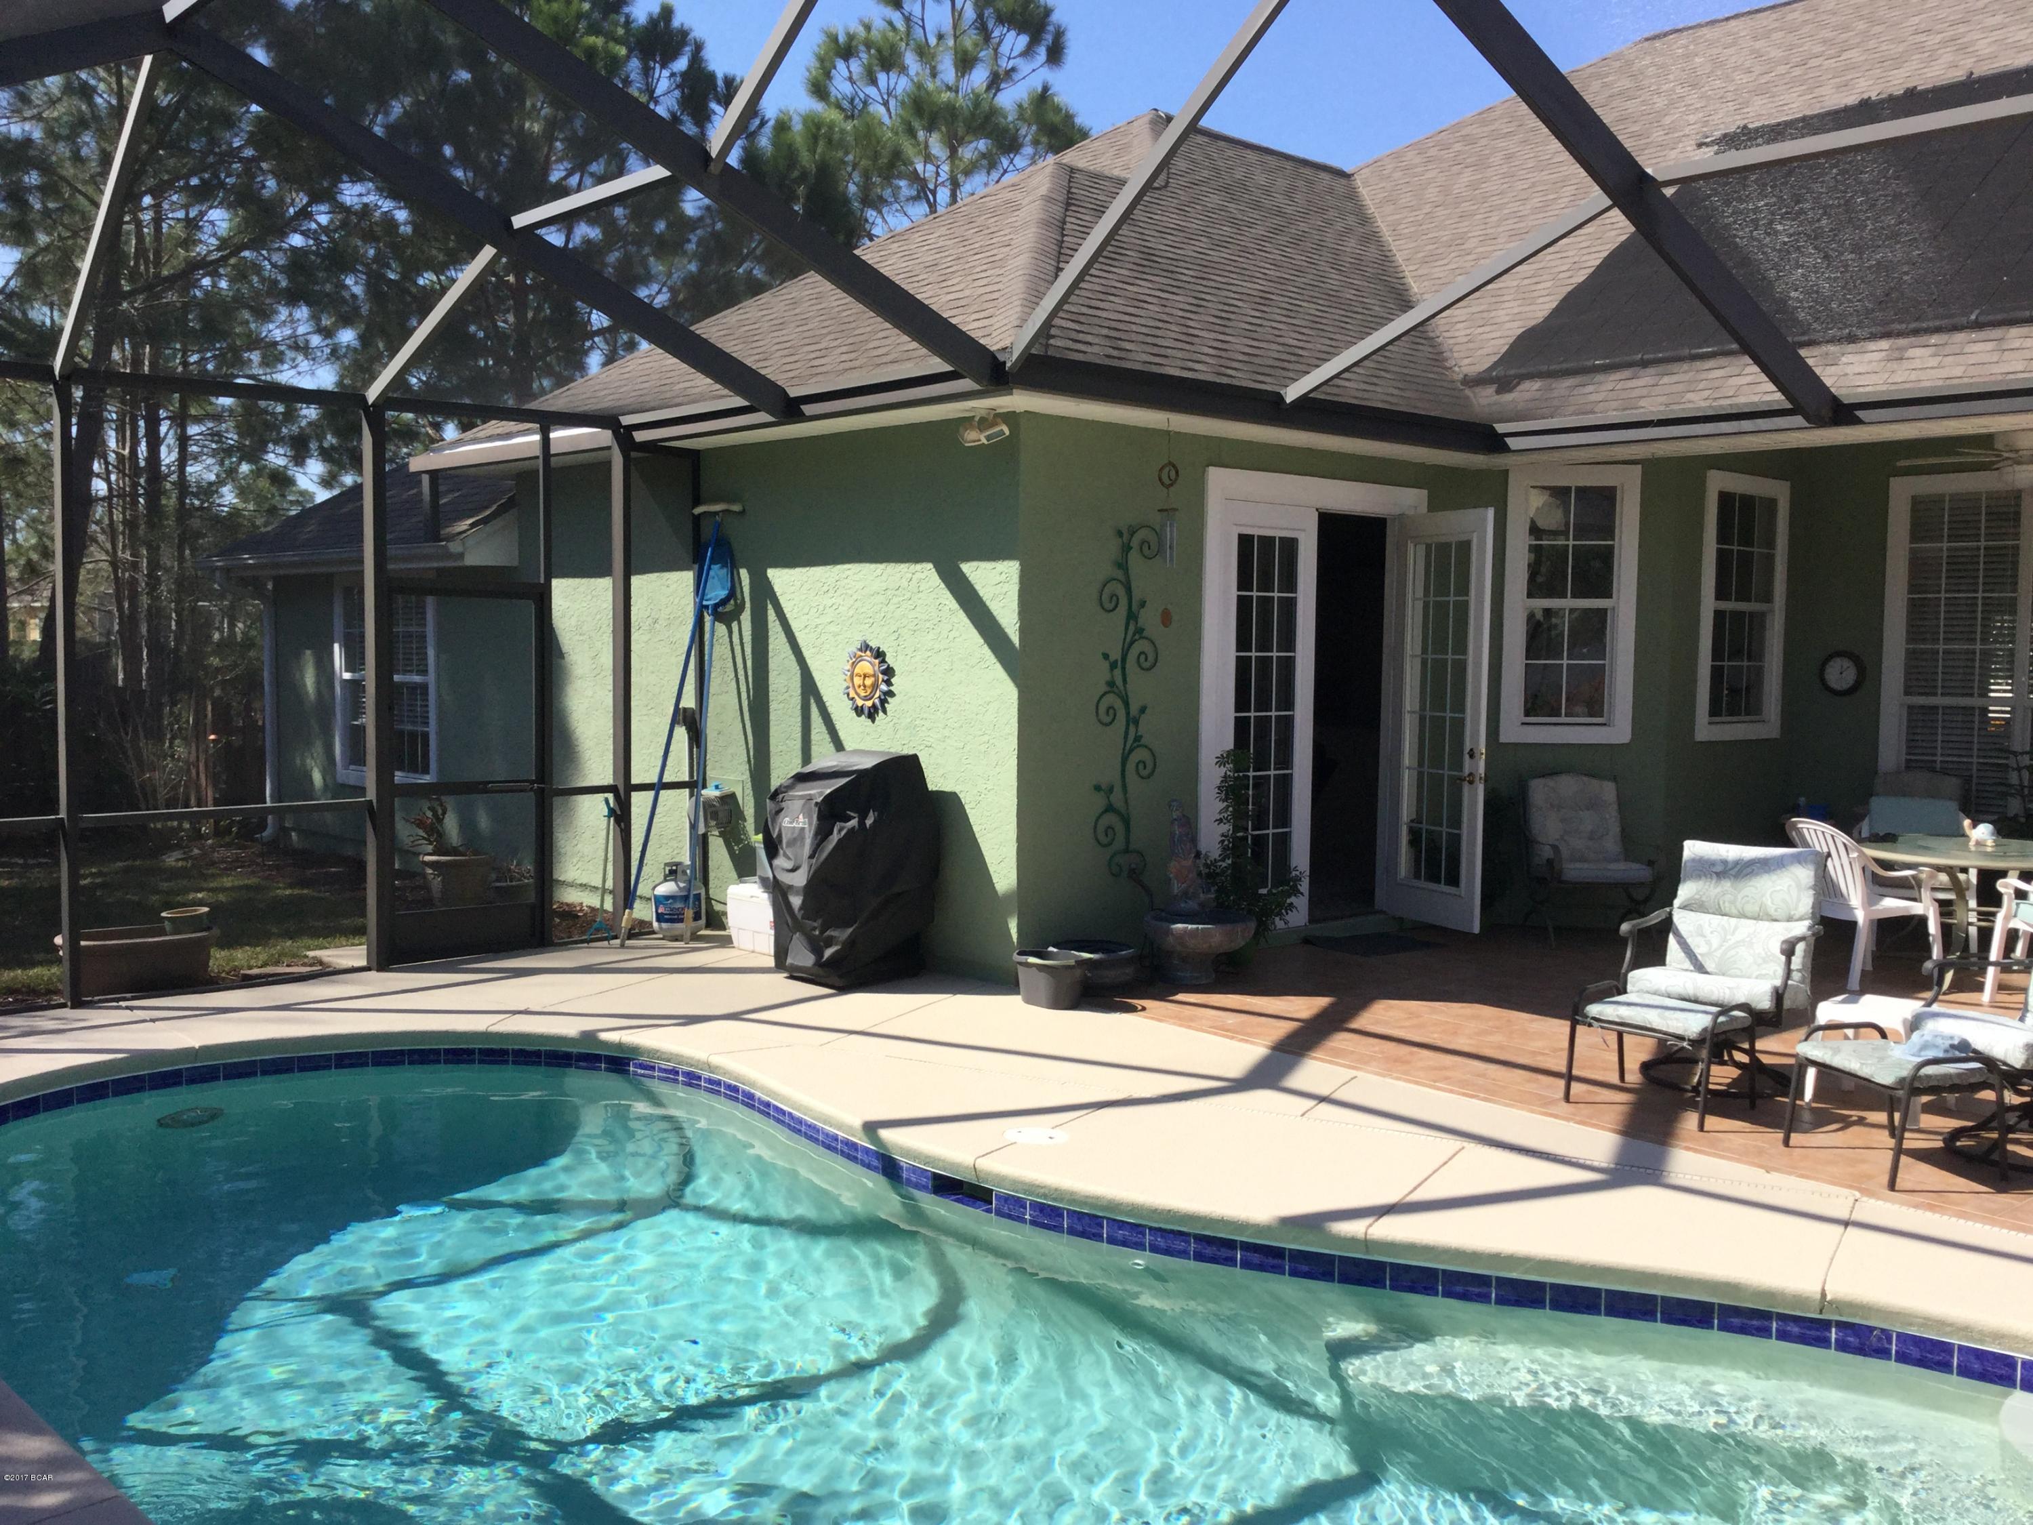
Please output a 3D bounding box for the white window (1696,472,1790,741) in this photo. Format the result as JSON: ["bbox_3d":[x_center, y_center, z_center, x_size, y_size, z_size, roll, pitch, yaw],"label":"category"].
[{"bbox_3d":[4.877,-1.029,12.234,1.117,1.760,0.100,-3,5,-40],"label":"white window"}]

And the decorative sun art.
[{"bbox_3d":[-0.839,-0.450,10.111,0.060,0.440,0.440,-3,5,-43],"label":"decorative sun art"}]

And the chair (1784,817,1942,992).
[{"bbox_3d":[4.519,0.743,9.848,0.600,0.870,0.570,-1,4,-23],"label":"chair"}]

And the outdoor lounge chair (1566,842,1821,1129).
[{"bbox_3d":[2.793,0.850,7.398,0.740,0.950,1.370,5,6,45],"label":"outdoor lounge chair"}]

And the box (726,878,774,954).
[{"bbox_3d":[-1.314,0.876,10.292,0.370,0.380,0.550,-3,5,-43],"label":"box"}]

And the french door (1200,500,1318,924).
[{"bbox_3d":[1.409,-0.250,10.532,0.880,2.460,0.090,-3,5,-42],"label":"french door"}]

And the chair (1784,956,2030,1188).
[{"bbox_3d":[3.457,0.924,6.465,1.370,0.950,0.740,0,4,-16],"label":"chair"}]

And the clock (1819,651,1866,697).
[{"bbox_3d":[5.673,-0.610,12.525,0.050,0.315,0.315,-3,5,-40],"label":"clock"}]

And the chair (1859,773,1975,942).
[{"bbox_3d":[5.123,0.649,10.443,0.610,0.990,0.660,1,4,8],"label":"chair"}]

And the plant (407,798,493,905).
[{"bbox_3d":[-3.577,0.613,11.500,0.470,0.770,0.500,-3,5,-43],"label":"plant"}]

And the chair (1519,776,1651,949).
[{"bbox_3d":[3.477,0.582,11.150,0.600,0.990,0.670,0,4,-9],"label":"chair"}]

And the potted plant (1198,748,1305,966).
[{"bbox_3d":[1.306,0.522,10.149,0.500,1.180,0.450,-3,5,-42],"label":"potted plant"}]

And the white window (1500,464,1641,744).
[{"bbox_3d":[3.552,-1.010,11.691,0.830,1.773,0.100,1,4,3],"label":"white window"}]

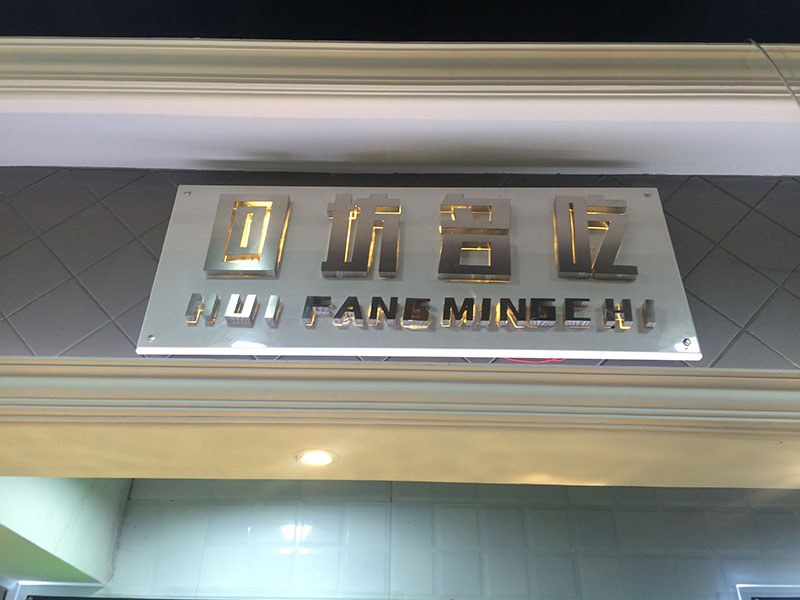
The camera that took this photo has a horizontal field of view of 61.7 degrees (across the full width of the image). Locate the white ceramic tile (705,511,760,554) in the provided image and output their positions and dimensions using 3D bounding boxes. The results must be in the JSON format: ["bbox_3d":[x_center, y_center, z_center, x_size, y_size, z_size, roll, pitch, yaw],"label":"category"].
[{"bbox_3d":[1.092,0.768,2.209,0.148,0.148,0.010,1,-33,0],"label":"white ceramic tile"}]

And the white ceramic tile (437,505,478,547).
[{"bbox_3d":[0.193,0.748,2.209,0.147,0.147,0.010,1,-31,0],"label":"white ceramic tile"}]

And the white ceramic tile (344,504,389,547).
[{"bbox_3d":[-0.107,0.744,2.212,0.147,0.147,0.010,1,-31,0],"label":"white ceramic tile"}]

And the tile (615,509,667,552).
[{"bbox_3d":[0.792,0.762,2.209,0.148,0.148,0.010,1,-33,0],"label":"tile"}]

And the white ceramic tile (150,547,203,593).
[{"bbox_3d":[-0.710,0.865,2.138,0.147,0.147,0.010,1,-31,0],"label":"white ceramic tile"}]

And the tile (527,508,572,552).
[{"bbox_3d":[0.492,0.756,2.210,0.148,0.148,0.010,1,-33,0],"label":"tile"}]

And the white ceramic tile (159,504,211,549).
[{"bbox_3d":[-0.708,0.733,2.212,0.148,0.148,0.010,1,-33,0],"label":"white ceramic tile"}]

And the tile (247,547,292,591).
[{"bbox_3d":[-0.410,0.864,2.129,0.148,0.148,0.010,1,-33,0],"label":"tile"}]

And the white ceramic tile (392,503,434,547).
[{"bbox_3d":[0.043,0.746,2.210,0.147,0.147,0.010,1,-31,0],"label":"white ceramic tile"}]

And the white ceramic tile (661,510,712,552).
[{"bbox_3d":[0.942,0.765,2.209,0.148,0.148,0.010,1,-33,0],"label":"white ceramic tile"}]

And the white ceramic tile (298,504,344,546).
[{"bbox_3d":[-0.258,0.742,2.213,0.147,0.147,0.010,1,-31,0],"label":"white ceramic tile"}]

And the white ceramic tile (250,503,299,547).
[{"bbox_3d":[-0.408,0.739,2.212,0.148,0.148,0.010,1,-33,0],"label":"white ceramic tile"}]

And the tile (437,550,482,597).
[{"bbox_3d":[0.190,0.876,2.128,0.148,0.148,0.010,1,-33,0],"label":"tile"}]

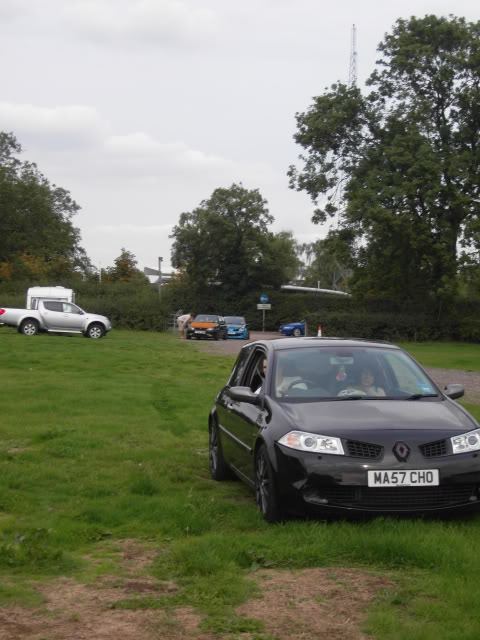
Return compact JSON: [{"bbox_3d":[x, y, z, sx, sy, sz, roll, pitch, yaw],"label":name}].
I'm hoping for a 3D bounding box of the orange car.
[{"bbox_3d":[-1.800,0.390,66.800,1.660,1.420,3.800,0,1,8],"label":"orange car"}]

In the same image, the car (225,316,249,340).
[{"bbox_3d":[-0.430,0.410,69.000,1.760,1.420,4.000,0,1,6],"label":"car"}]

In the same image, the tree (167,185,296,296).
[{"bbox_3d":[-0.444,-5.125,97.000,10.000,11.600,9.600,0,1,0],"label":"tree"}]

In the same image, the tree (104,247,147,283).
[{"bbox_3d":[-9.051,-2.411,95.000,3.400,6.300,3.400,0,1,0],"label":"tree"}]

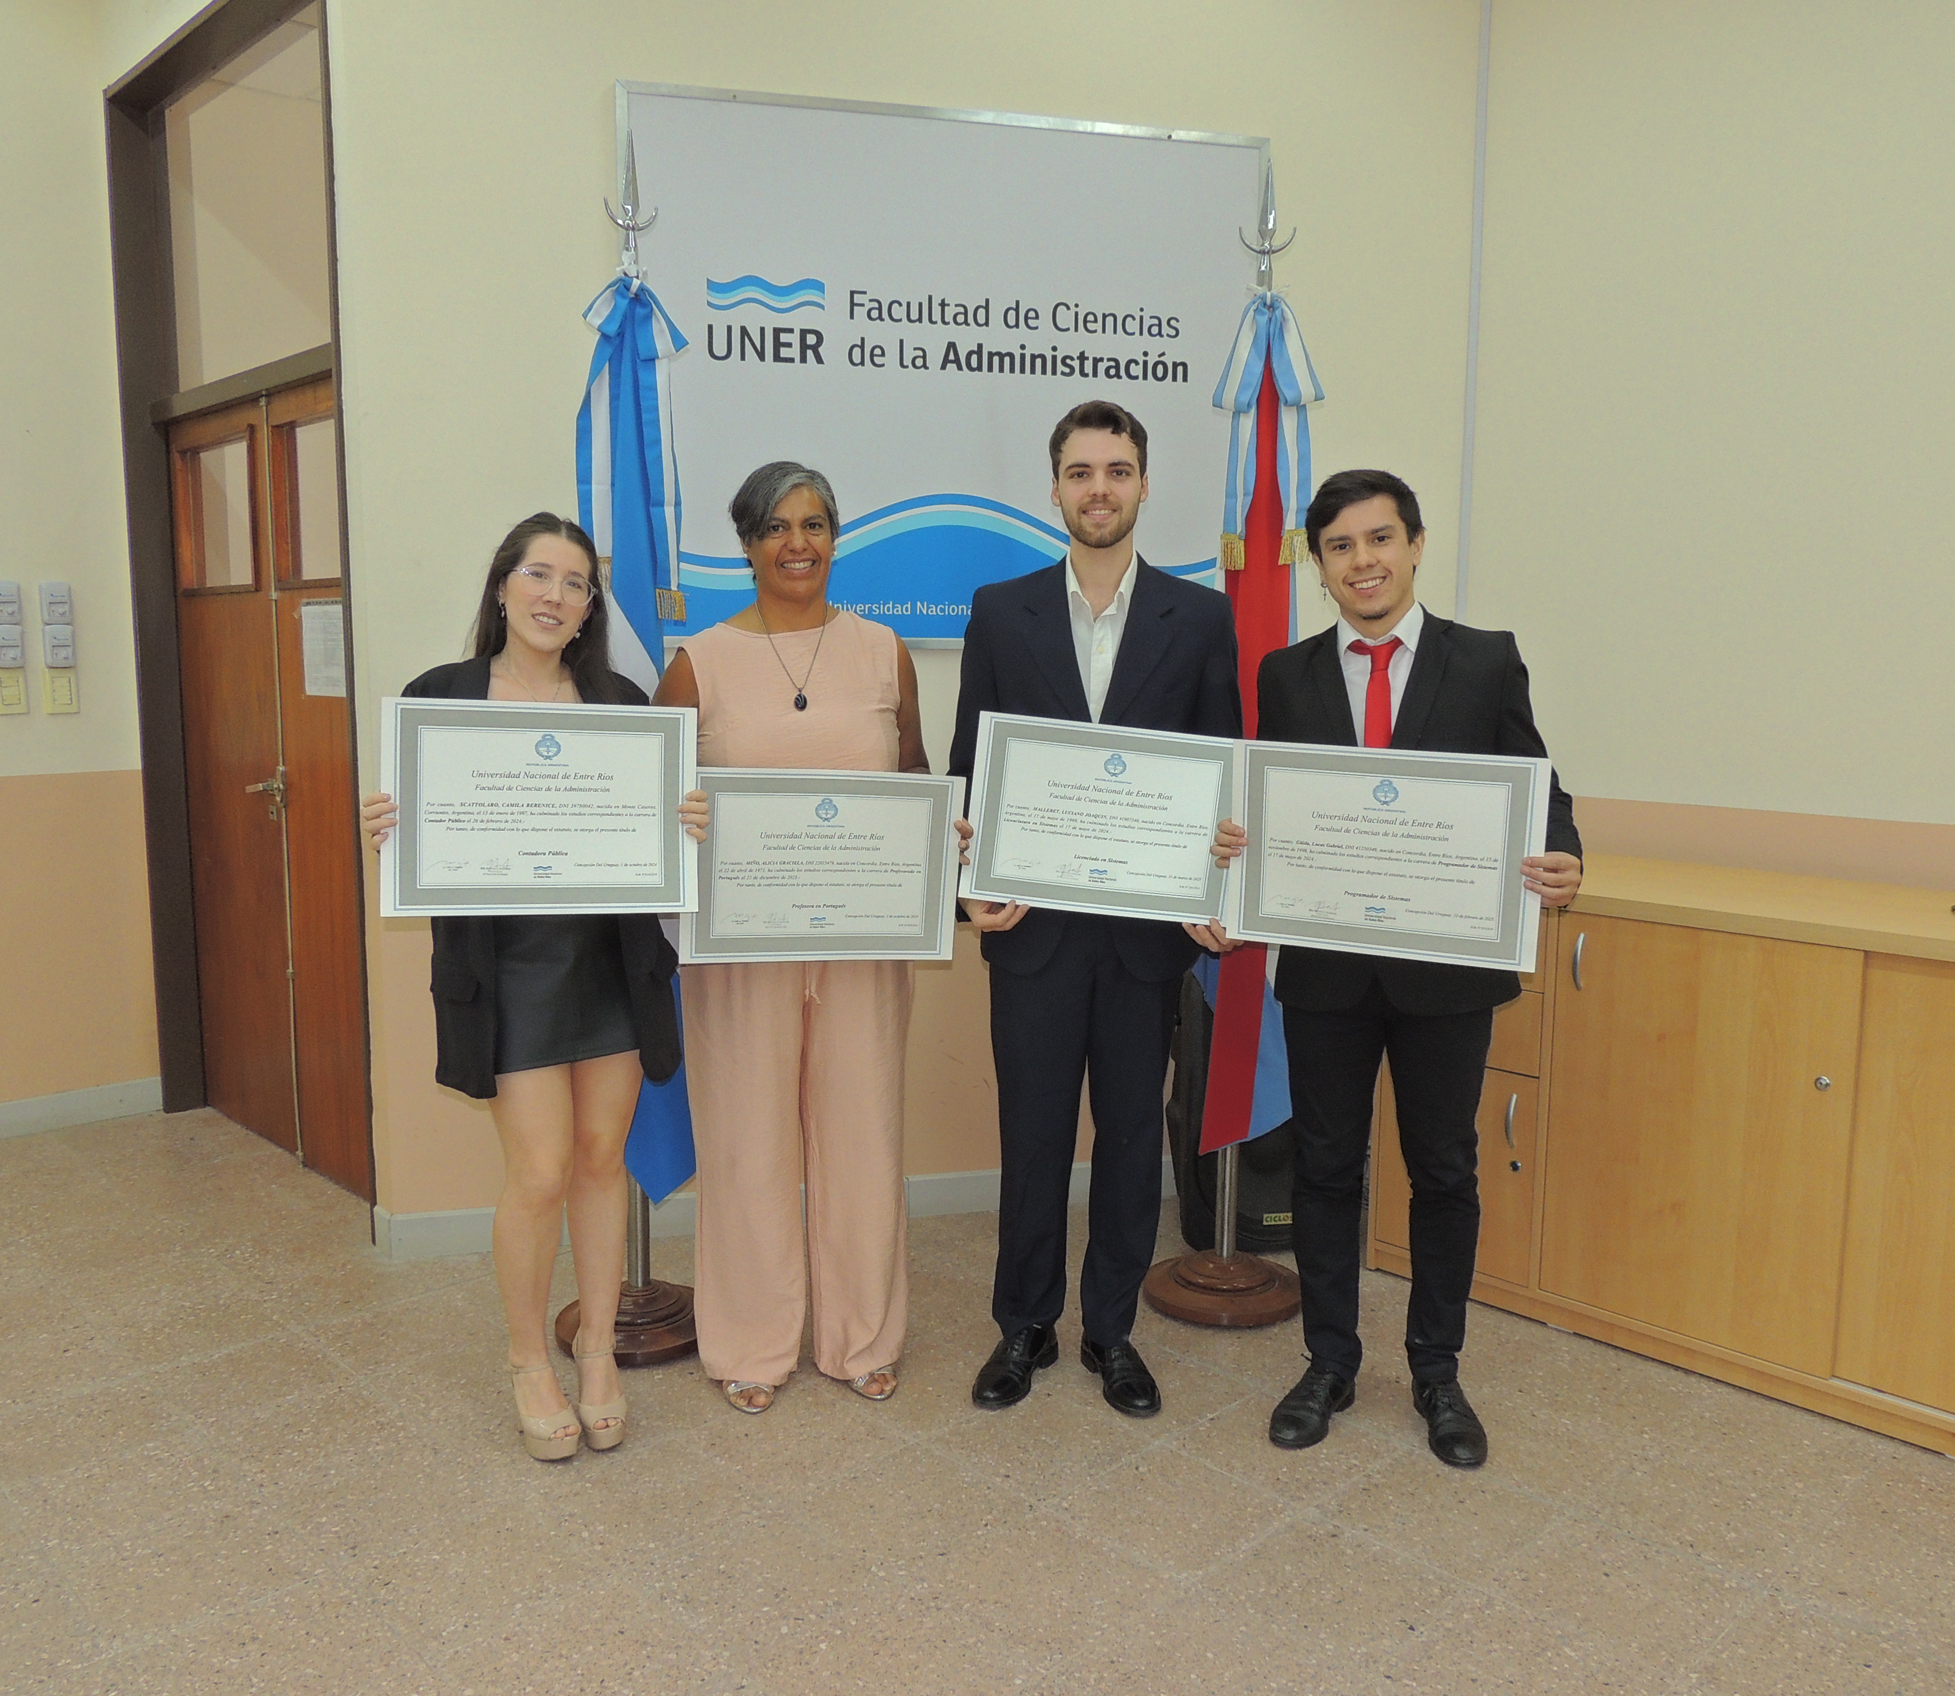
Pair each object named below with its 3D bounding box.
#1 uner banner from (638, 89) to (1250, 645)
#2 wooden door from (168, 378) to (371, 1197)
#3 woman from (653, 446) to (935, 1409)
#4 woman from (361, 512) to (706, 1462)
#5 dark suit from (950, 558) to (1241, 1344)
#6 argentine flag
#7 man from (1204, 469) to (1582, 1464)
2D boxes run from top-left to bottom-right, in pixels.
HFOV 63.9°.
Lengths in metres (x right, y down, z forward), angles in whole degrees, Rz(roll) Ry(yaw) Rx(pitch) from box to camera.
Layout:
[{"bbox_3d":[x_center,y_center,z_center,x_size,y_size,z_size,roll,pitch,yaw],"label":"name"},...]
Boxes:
[{"bbox_3d":[-0.051,-1.061,3.607,1.500,1.197,0.030,-1,7,-13],"label":"uner banner"},{"bbox_3d":[-1.817,-0.152,4.129,0.050,2.012,1.365,-7,10,-44],"label":"wooden door"},{"bbox_3d":[-0.311,0.173,2.876,0.530,1.720,0.400,-1,7,-11],"label":"woman"},{"bbox_3d":[-0.749,0.243,2.700,0.530,1.615,0.420,-2,8,-18],"label":"woman"},{"bbox_3d":[0.197,0.224,2.879,0.540,1.471,0.340,1,7,1],"label":"dark suit"},{"bbox_3d":[-0.659,-0.194,3.051,0.211,1.791,0.200,-1,7,-13],"label":"argentine flag"},{"bbox_3d":[0.714,0.212,2.719,0.570,1.705,0.420,3,8,17],"label":"man"}]

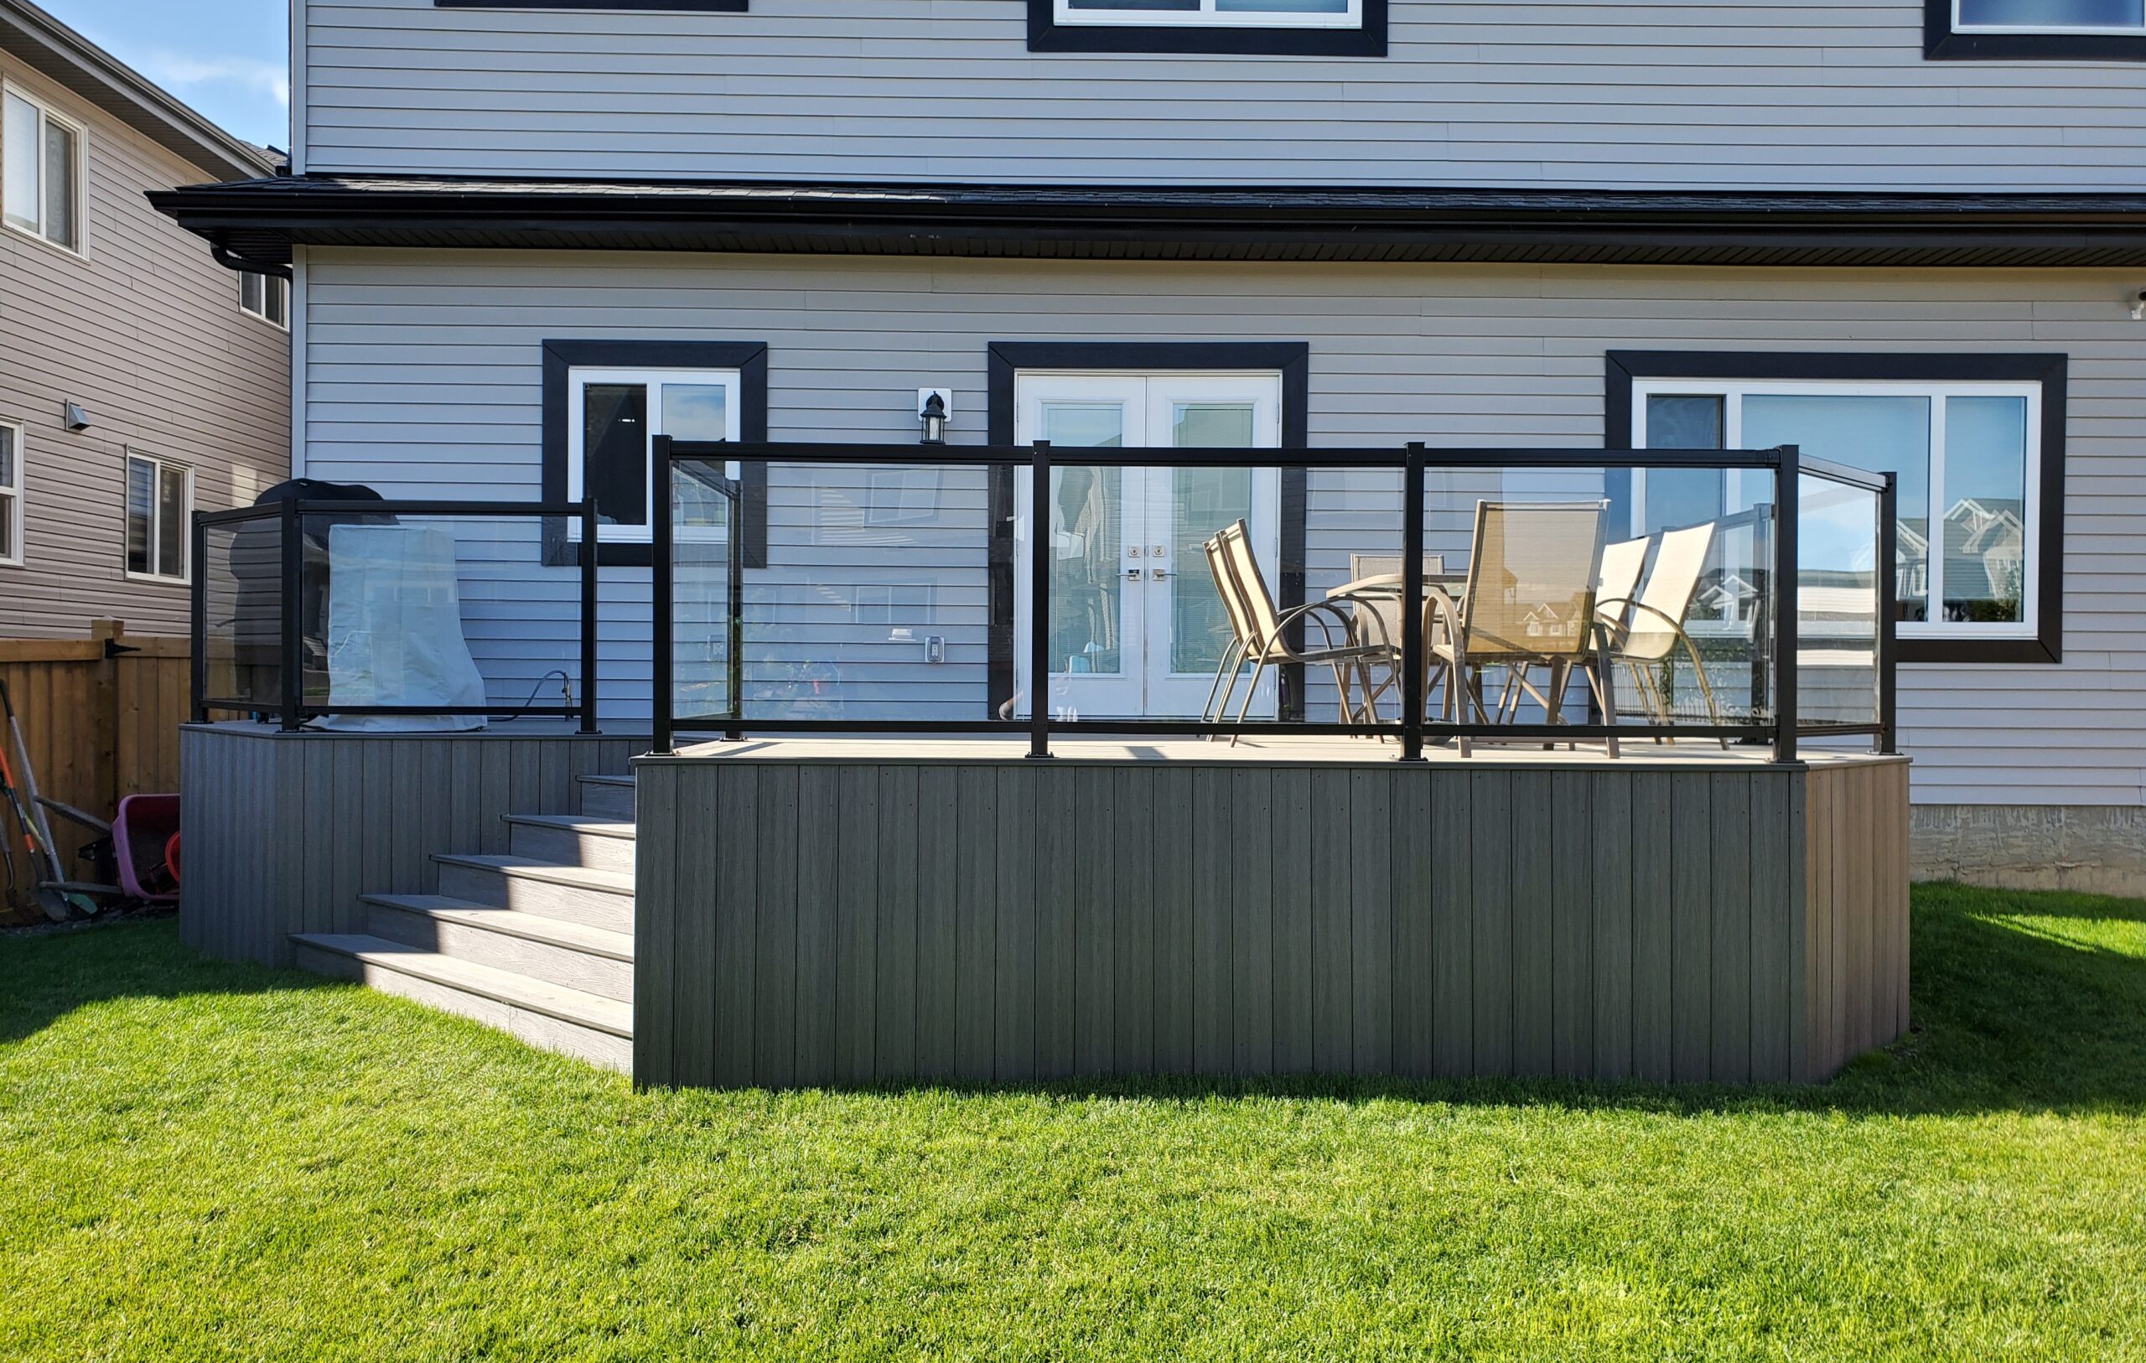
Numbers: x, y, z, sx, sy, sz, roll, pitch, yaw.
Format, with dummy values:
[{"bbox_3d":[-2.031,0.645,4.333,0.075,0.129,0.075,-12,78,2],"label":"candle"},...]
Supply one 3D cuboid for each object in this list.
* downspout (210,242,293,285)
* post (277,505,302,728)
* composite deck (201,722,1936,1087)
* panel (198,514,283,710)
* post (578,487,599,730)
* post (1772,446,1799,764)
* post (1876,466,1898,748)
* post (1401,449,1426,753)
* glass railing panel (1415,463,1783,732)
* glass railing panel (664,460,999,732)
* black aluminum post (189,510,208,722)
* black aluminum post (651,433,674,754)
[{"bbox_3d":[-4.920,-2.520,9.750,0.550,0.270,0.090,0,0,0],"label":"downspout"},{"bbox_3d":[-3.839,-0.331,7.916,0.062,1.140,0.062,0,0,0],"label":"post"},{"bbox_3d":[-0.706,0.848,7.550,8.170,1.170,3.700,0,0,0],"label":"composite deck"},{"bbox_3d":[-4.130,-0.343,8.008,0.924,0.920,0.025,1,0,43],"label":"panel"},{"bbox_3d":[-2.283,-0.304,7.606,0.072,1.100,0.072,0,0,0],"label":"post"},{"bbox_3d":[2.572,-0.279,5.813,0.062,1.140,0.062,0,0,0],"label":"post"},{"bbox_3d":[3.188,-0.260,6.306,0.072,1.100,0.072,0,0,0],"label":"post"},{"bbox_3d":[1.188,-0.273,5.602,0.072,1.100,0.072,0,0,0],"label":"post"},{"bbox_3d":[1.898,-0.291,5.811,1.280,0.985,0.030,0,0,0],"label":"glass railing panel"},{"bbox_3d":[-0.789,-0.310,5.600,1.210,0.920,0.025,0,0,0],"label":"glass railing panel"},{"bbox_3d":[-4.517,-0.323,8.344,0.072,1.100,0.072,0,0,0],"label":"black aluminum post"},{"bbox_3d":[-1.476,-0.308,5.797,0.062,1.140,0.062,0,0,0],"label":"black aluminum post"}]

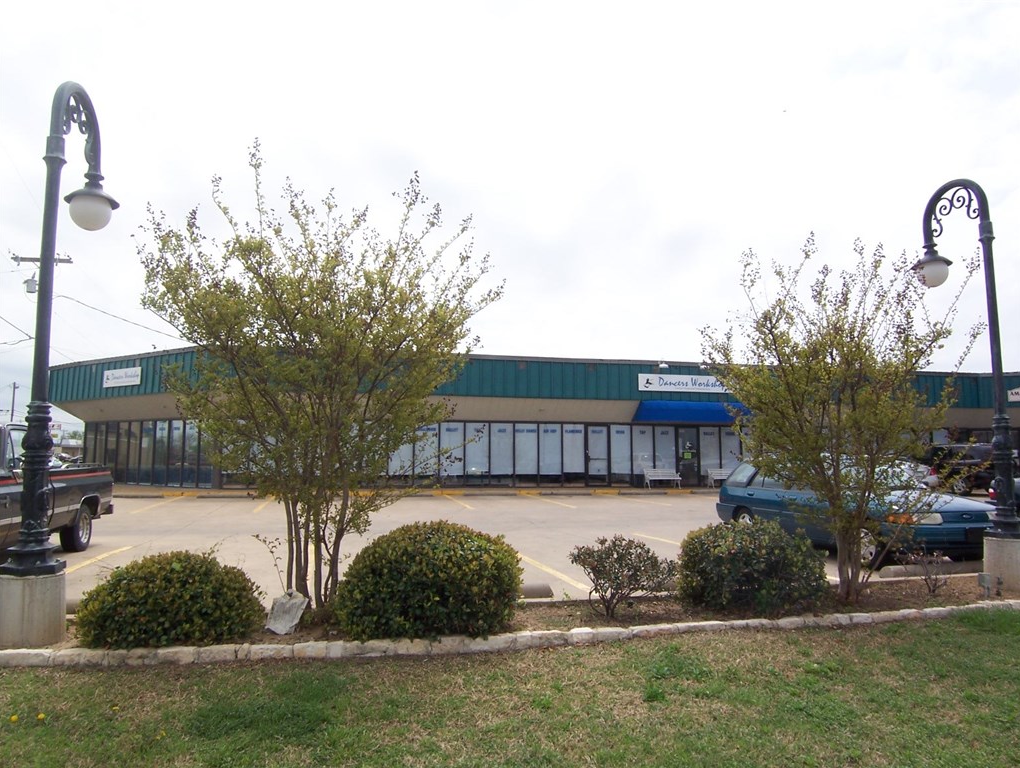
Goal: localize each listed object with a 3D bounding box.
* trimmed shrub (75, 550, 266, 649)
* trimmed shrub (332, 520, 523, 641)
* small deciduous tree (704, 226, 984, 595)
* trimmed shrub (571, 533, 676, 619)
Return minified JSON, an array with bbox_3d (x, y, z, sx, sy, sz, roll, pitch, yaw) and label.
[{"bbox_3d":[-2.940,1.791,5.940,1.650,0.730,1.350,0,-5,0],"label":"trimmed shrub"},{"bbox_3d":[-0.740,1.698,6.230,1.700,0.970,1.500,0,-5,0],"label":"trimmed shrub"},{"bbox_3d":[3.470,0.317,7.202,2.900,3.900,2.700,0,-5,0],"label":"small deciduous tree"},{"bbox_3d":[1.040,1.800,6.411,1.020,0.800,0.950,0,-5,0],"label":"trimmed shrub"}]

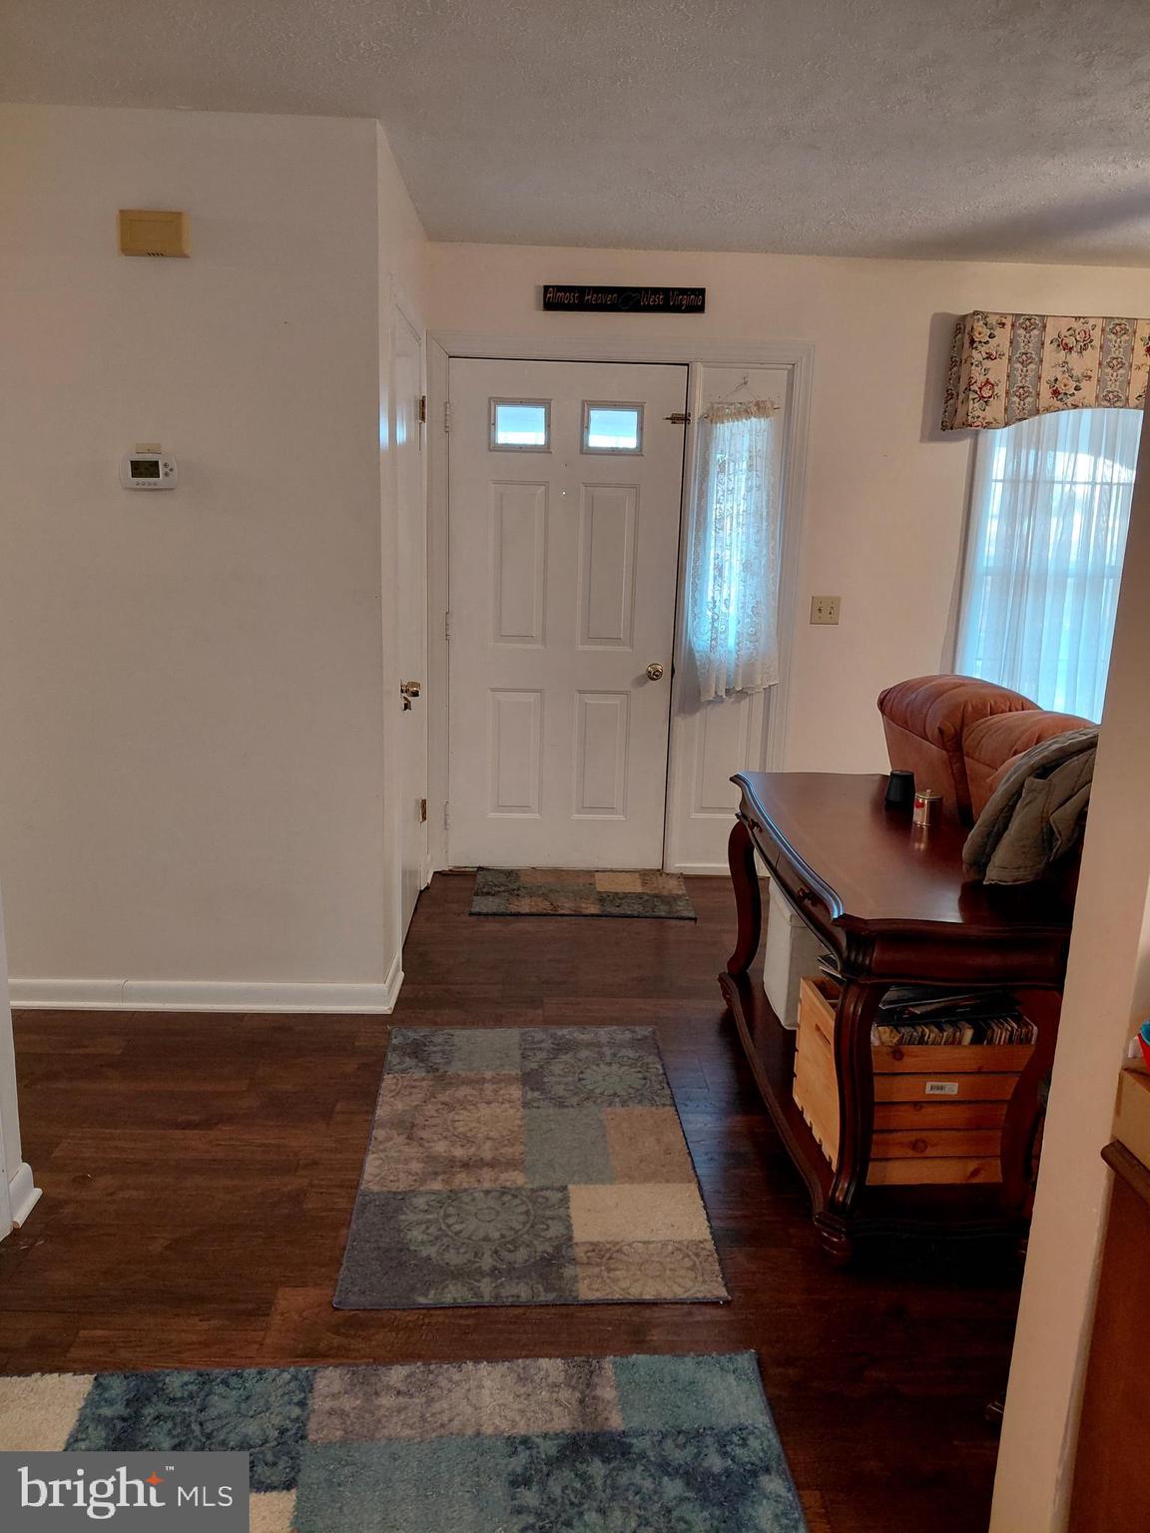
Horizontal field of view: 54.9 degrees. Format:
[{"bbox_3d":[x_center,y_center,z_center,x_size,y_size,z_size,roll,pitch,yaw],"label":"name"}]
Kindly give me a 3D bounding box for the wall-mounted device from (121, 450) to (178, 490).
[{"bbox_3d":[-1.141,-0.791,2.975,0.137,0.095,0.033,1,13,-2],"label":"wall-mounted device"}]

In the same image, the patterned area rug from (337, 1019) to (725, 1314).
[{"bbox_3d":[-0.114,0.906,2.710,0.768,0.012,1.165,1,13,-4],"label":"patterned area rug"}]

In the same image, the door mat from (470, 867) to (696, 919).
[{"bbox_3d":[0.026,0.508,4.431,0.860,0.012,0.530,2,13,-1],"label":"door mat"}]

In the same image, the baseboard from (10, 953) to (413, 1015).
[{"bbox_3d":[-1.155,0.660,3.447,1.200,0.097,0.265,1,13,-2],"label":"baseboard"}]

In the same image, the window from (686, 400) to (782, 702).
[{"bbox_3d":[0.641,-0.841,4.386,0.340,1.165,0.055,1,13,-2],"label":"window"}]

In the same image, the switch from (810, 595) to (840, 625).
[{"bbox_3d":[1.012,-0.629,4.470,0.113,0.113,0.010,1,13,-2],"label":"switch"}]

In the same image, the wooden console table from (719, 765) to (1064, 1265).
[{"bbox_3d":[0.722,0.530,2.802,0.510,0.750,1.270,1,13,-2],"label":"wooden console table"}]

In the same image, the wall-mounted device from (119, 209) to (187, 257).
[{"bbox_3d":[-1.075,-1.362,2.834,0.165,0.100,0.050,1,13,-2],"label":"wall-mounted device"}]

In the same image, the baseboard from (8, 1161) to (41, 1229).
[{"bbox_3d":[-1.180,0.910,2.375,0.030,0.097,0.135,1,13,-2],"label":"baseboard"}]

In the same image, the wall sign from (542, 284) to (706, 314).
[{"bbox_3d":[0.189,-1.758,4.175,0.606,0.091,0.022,1,13,-2],"label":"wall sign"}]

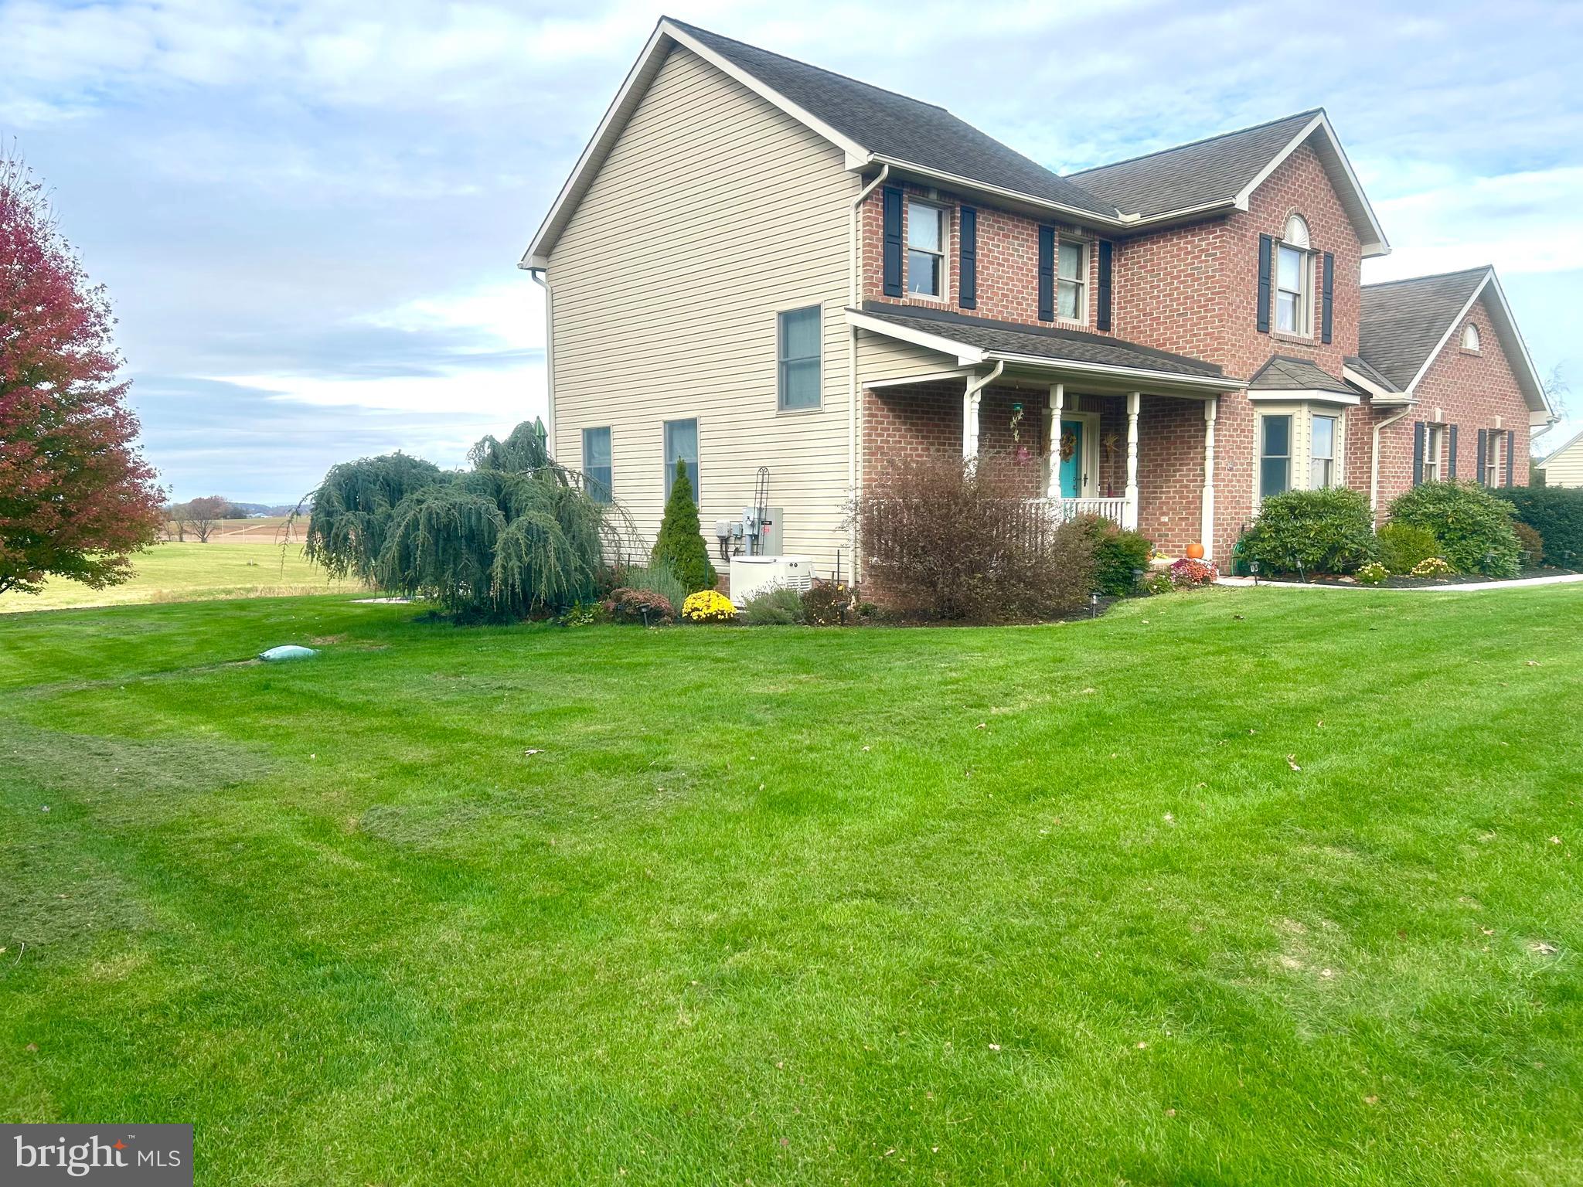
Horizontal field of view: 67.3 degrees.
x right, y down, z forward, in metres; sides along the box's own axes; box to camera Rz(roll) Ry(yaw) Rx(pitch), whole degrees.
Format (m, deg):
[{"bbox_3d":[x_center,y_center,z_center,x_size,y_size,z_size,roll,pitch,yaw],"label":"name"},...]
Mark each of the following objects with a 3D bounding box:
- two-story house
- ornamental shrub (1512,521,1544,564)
[{"bbox_3d":[5.686,-4.767,23.248,18.090,8.750,11.380,-5,6,-42],"label":"two-story house"},{"bbox_3d":[13.191,-0.913,21.404,0.656,0.788,0.626,2,5,32],"label":"ornamental shrub"}]

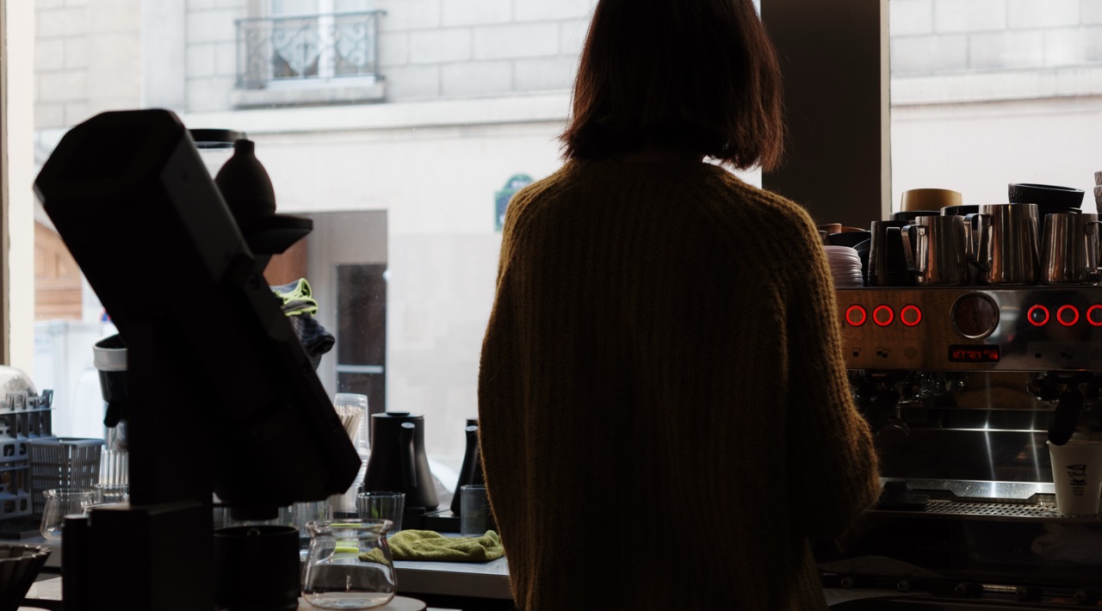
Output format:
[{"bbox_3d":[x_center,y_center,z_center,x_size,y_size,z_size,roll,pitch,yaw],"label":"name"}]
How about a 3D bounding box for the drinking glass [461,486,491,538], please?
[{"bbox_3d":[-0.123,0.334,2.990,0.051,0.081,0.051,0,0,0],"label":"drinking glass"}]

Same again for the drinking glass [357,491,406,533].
[{"bbox_3d":[-0.275,0.346,2.970,0.077,0.085,0.077,0,0,0],"label":"drinking glass"}]

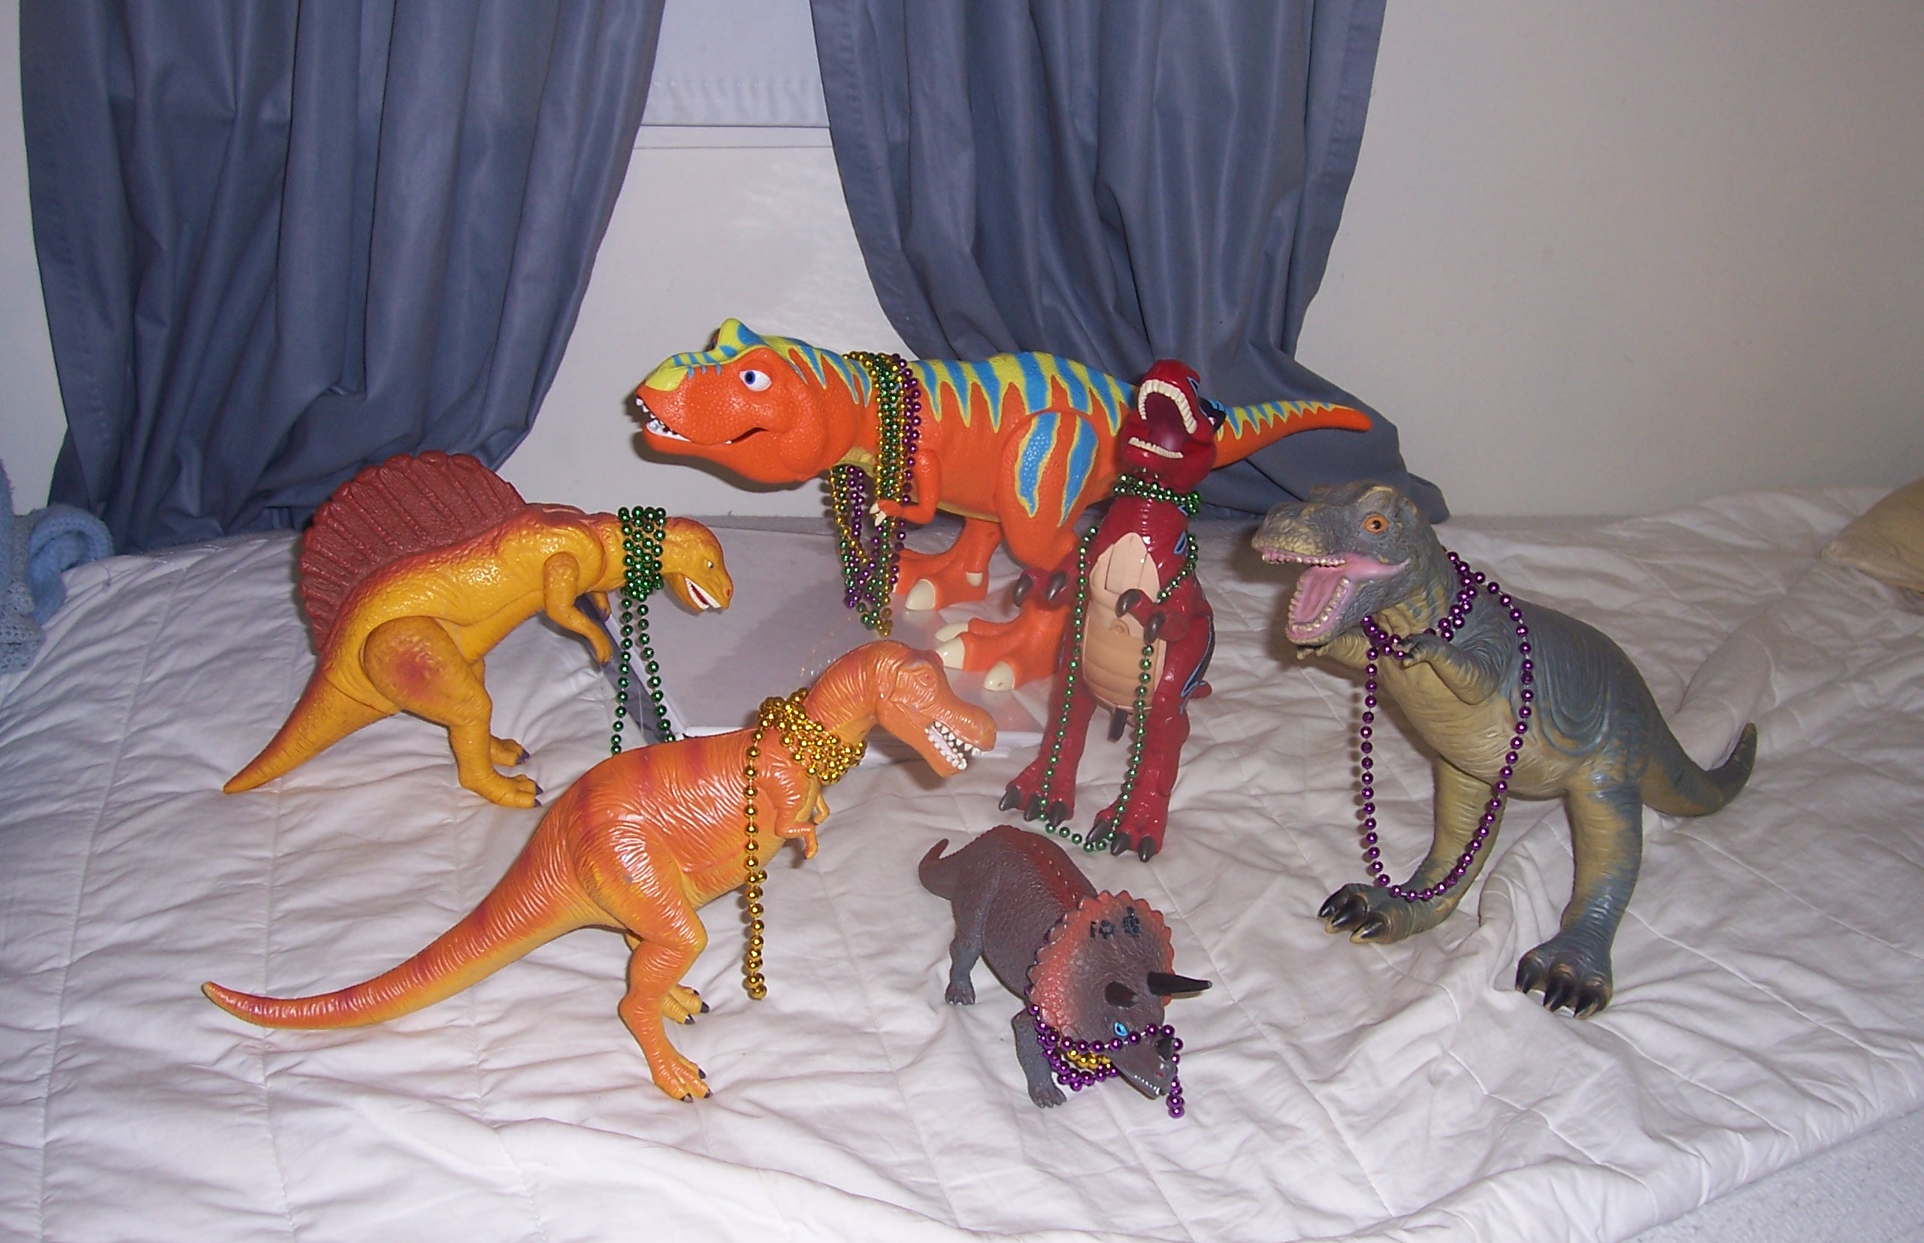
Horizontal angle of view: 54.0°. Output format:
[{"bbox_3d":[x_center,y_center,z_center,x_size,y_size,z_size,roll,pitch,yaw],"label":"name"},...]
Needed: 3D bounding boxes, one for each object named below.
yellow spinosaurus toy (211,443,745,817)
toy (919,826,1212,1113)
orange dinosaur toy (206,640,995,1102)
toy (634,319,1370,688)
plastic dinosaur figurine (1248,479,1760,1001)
[{"bbox_3d":[-0.308,0.003,1.190,0.335,0.225,0.105,-1,22,-3],"label":"yellow spinosaurus toy"},{"bbox_3d":[0.041,0.158,0.970,0.100,0.100,0.235,-12,25,-28],"label":"toy"},{"bbox_3d":[-0.188,0.116,0.920,0.410,0.215,0.120,1,22,2],"label":"orange dinosaur toy"},{"bbox_3d":[0.043,-0.102,1.364,0.520,0.250,0.175,-6,22,-14],"label":"toy"},{"bbox_3d":[0.315,0.046,1.009,0.410,0.278,0.180,-18,28,-37],"label":"plastic dinosaur figurine"}]

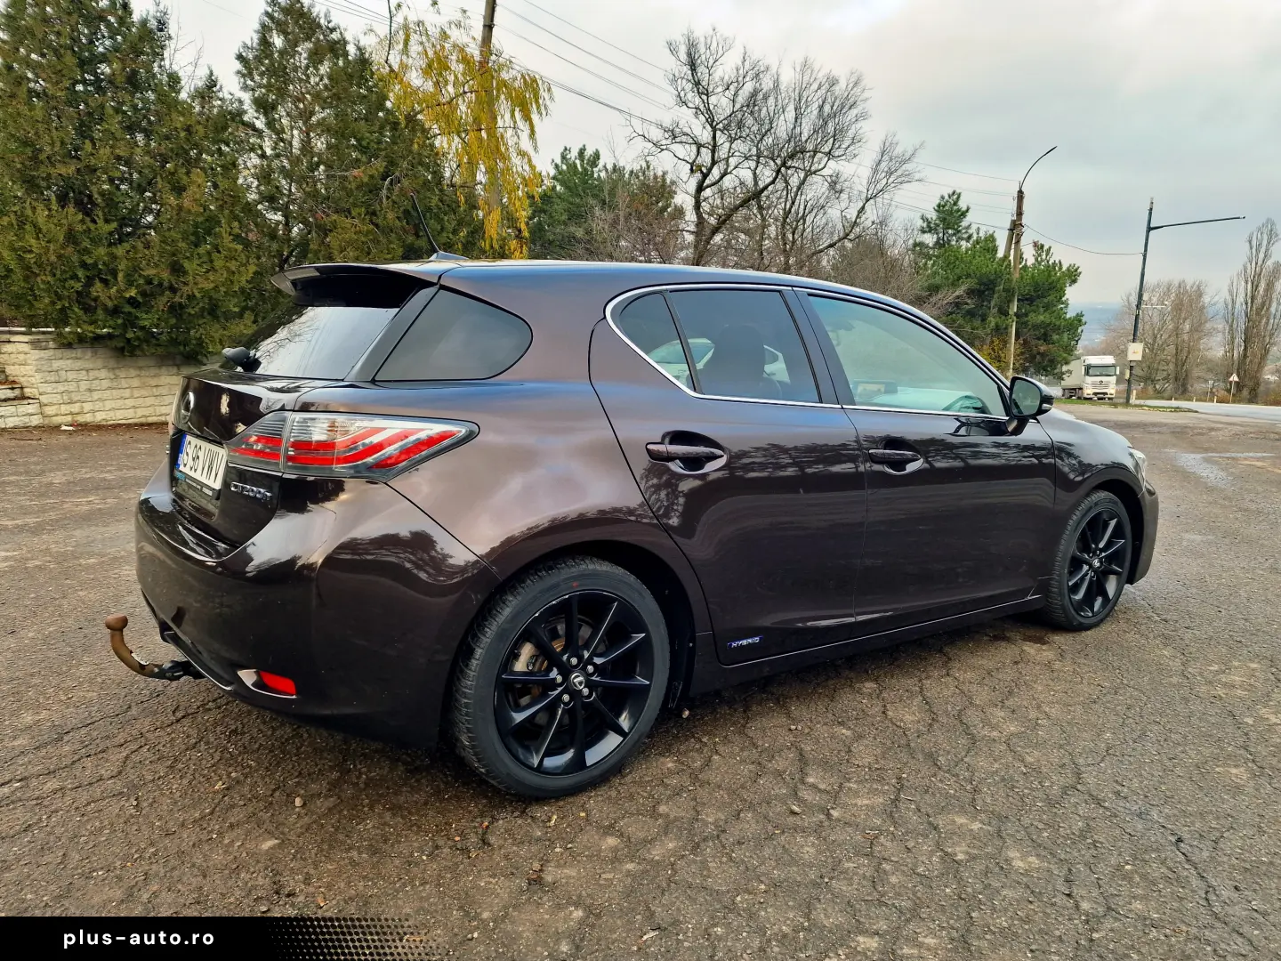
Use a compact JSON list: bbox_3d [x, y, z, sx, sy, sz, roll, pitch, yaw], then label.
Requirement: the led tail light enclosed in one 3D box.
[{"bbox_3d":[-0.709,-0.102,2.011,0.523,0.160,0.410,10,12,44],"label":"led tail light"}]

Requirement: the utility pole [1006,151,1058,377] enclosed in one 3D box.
[{"bbox_3d":[12.957,-6.594,28.042,0.350,8.750,1.300,-5,10,-42],"label":"utility pole"}]

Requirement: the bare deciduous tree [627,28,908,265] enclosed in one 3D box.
[{"bbox_3d":[3.402,-6.728,22.000,7.191,9.217,6.000,3,9,8],"label":"bare deciduous tree"}]

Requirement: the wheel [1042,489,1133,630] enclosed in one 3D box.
[{"bbox_3d":[1.913,0.346,3.744,0.625,0.625,0.220,-4,11,-35],"label":"wheel"}]

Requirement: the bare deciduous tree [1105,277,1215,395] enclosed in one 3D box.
[{"bbox_3d":[51.820,-14.080,85.000,10.794,11.640,9.500,7,10,30],"label":"bare deciduous tree"}]

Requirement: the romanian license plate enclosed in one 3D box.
[{"bbox_3d":[-1.237,-0.052,2.400,0.020,0.120,0.520,6,3,-37],"label":"romanian license plate"}]

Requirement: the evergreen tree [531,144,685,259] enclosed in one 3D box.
[{"bbox_3d":[-1.055,-6.400,26.000,4.891,7.301,4.800,1,9,-3],"label":"evergreen tree"}]

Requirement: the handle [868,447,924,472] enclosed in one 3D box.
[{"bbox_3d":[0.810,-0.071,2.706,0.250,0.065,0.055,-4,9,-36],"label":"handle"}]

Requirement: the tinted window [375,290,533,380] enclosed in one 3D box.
[{"bbox_3d":[-0.424,-0.334,1.953,0.371,0.253,0.070,-2,-26,-25],"label":"tinted window"}]

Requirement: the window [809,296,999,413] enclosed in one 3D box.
[{"bbox_3d":[0.948,-0.415,2.929,0.936,0.416,0.070,-4,-9,-38],"label":"window"}]

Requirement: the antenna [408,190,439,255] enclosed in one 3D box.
[{"bbox_3d":[-0.662,-0.788,2.627,0.030,0.200,0.022,-31,24,-29],"label":"antenna"}]

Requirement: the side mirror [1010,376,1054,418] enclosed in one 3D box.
[{"bbox_3d":[1.393,-0.301,3.044,0.110,0.148,0.180,-2,8,-21],"label":"side mirror"}]

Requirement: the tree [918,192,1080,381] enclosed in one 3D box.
[{"bbox_3d":[13.126,-6.426,30.505,5.700,7.800,5.400,5,8,23],"label":"tree"}]

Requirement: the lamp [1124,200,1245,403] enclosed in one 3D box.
[{"bbox_3d":[23.760,-7.739,37.337,4.326,8.778,0.450,2,9,0],"label":"lamp"}]

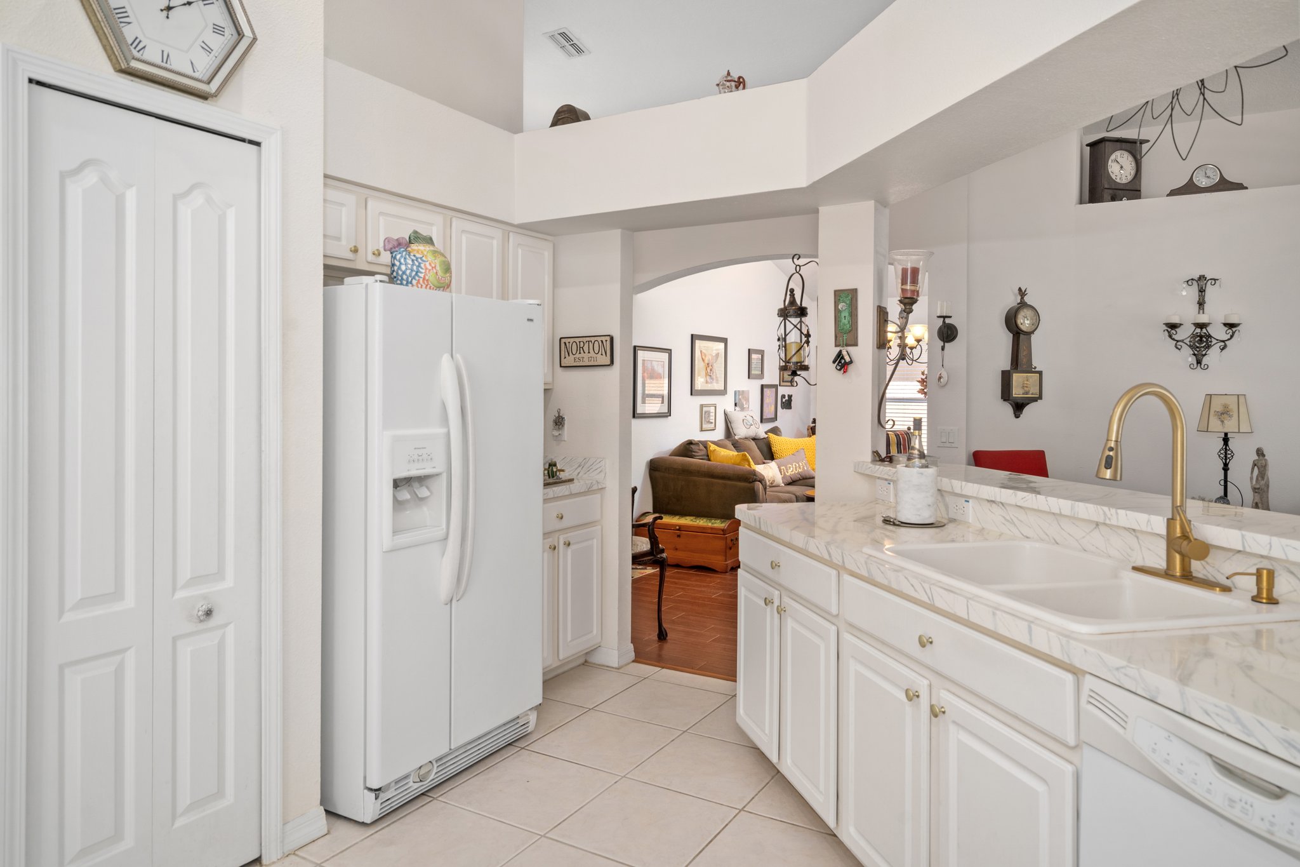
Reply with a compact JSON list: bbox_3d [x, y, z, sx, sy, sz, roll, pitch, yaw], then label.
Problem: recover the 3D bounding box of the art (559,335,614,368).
[{"bbox_3d":[-0.319,-0.414,4.014,0.300,0.153,0.035,2,3,31],"label":"art"}]

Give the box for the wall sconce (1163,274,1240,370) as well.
[{"bbox_3d":[2.904,-0.585,4.185,0.338,0.498,0.170,2,3,31],"label":"wall sconce"}]

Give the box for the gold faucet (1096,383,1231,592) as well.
[{"bbox_3d":[1.129,0.113,1.810,0.270,0.455,0.256,0,2,-15],"label":"gold faucet"}]

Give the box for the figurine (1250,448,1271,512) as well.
[{"bbox_3d":[3.054,0.234,3.971,0.095,0.325,0.085,2,3,34],"label":"figurine"}]

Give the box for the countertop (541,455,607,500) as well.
[{"bbox_3d":[-0.698,0.209,3.819,0.635,0.150,0.770,2,3,31],"label":"countertop"}]

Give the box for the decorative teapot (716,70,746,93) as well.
[{"bbox_3d":[0.338,-1.431,3.281,0.140,0.140,0.095,2,2,23],"label":"decorative teapot"}]

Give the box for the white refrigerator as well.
[{"bbox_3d":[-0.944,0.343,2.944,0.850,1.700,0.830,2,2,30],"label":"white refrigerator"}]

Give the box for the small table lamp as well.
[{"bbox_3d":[2.913,0.100,4.028,0.224,0.593,0.190,2,3,31],"label":"small table lamp"}]

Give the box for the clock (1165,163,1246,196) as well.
[{"bbox_3d":[3.026,-1.373,4.313,0.365,0.179,0.100,2,3,31],"label":"clock"}]

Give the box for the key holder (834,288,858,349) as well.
[{"bbox_3d":[0.801,-0.475,3.263,0.097,0.238,0.045,2,2,30],"label":"key holder"}]

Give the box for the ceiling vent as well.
[{"bbox_3d":[-0.568,-2.679,5.455,0.192,0.025,0.295,2,-11,31],"label":"ceiling vent"}]

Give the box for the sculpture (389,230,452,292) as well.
[{"bbox_3d":[-0.827,-0.598,2.845,0.240,0.255,0.165,-1,2,-40],"label":"sculpture"}]

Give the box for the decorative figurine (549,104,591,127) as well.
[{"bbox_3d":[-0.360,-1.451,3.692,0.215,0.130,0.110,2,2,30],"label":"decorative figurine"}]

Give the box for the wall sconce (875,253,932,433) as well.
[{"bbox_3d":[1.063,-0.390,3.299,0.210,0.740,0.180,2,2,30],"label":"wall sconce"}]

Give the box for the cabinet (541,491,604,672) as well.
[{"bbox_3d":[-0.682,0.712,3.843,0.630,0.860,0.760,2,2,30],"label":"cabinet"}]

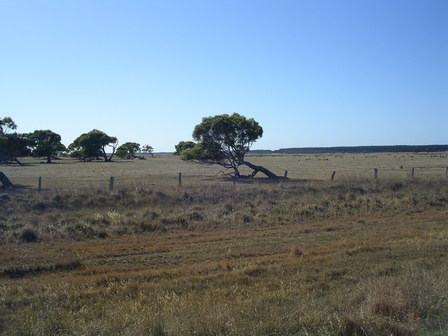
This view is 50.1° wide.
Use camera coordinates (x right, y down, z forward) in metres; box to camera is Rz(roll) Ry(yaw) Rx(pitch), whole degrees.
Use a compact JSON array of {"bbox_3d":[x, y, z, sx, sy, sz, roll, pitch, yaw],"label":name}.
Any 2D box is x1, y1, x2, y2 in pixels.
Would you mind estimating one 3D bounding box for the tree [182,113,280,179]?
[{"bbox_3d":[0.770,-2.110,46.000,9.160,6.200,6.800,0,2,0],"label":"tree"}]

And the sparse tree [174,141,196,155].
[{"bbox_3d":[-13.090,-6.370,165.000,7.830,6.130,7.500,0,2,0],"label":"sparse tree"}]

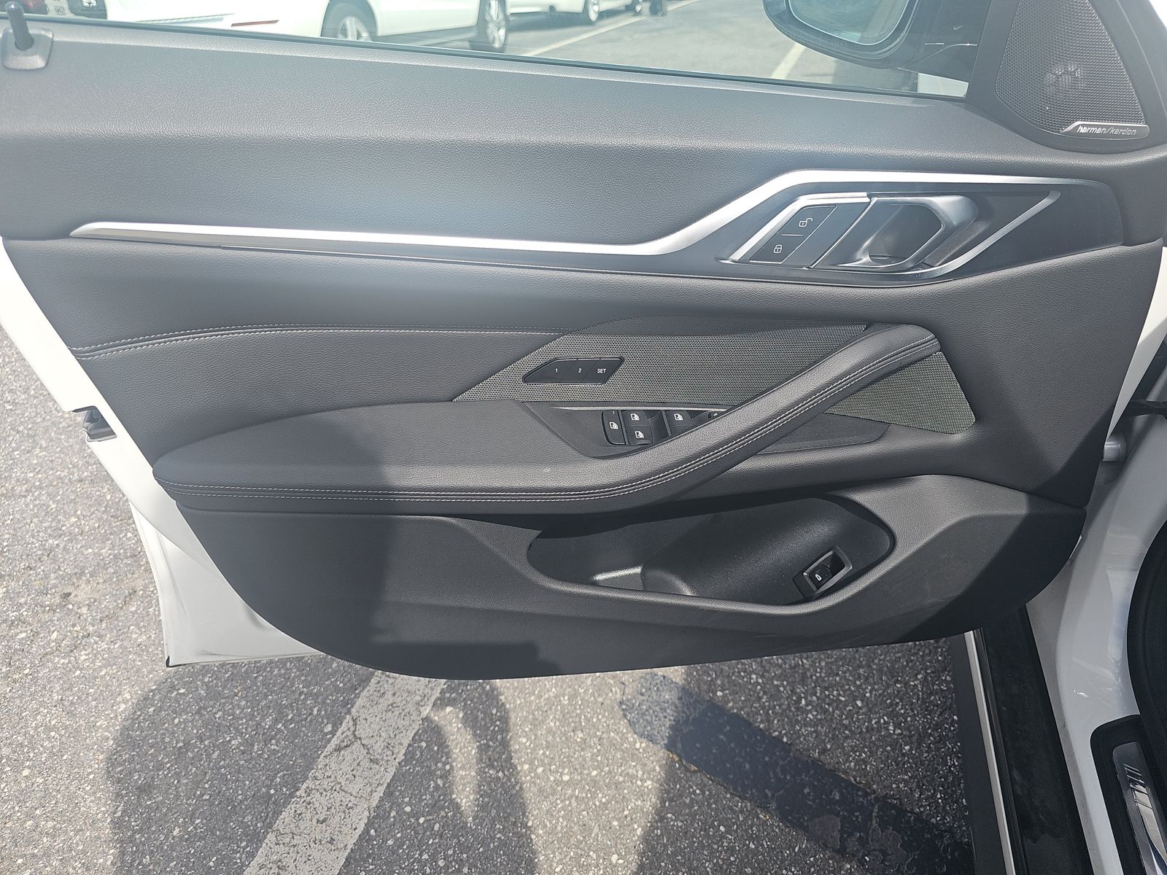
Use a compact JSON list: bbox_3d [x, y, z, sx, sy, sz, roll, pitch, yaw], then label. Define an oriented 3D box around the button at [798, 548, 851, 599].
[{"bbox_3d":[0.260,0.146,0.835,0.056,0.020,0.028,-38,80,5],"label":"button"}]

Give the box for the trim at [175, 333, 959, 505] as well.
[{"bbox_3d":[-0.015,-0.015,0.685,0.690,0.145,0.110,-3,33,-8],"label":"trim"}]

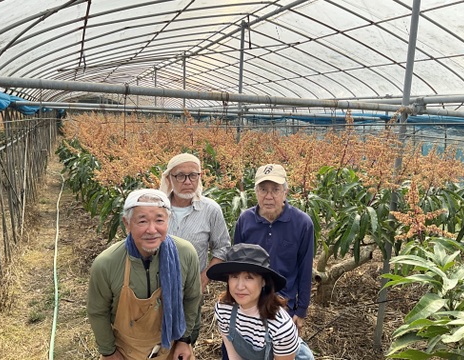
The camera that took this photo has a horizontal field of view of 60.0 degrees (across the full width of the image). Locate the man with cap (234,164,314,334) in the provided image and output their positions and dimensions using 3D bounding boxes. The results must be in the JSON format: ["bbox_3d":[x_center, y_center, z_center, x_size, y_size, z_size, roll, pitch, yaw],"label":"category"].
[{"bbox_3d":[0.220,0.690,2.330,0.490,1.600,0.390,4,9,9],"label":"man with cap"}]

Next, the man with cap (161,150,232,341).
[{"bbox_3d":[-0.270,0.665,2.350,0.530,1.640,0.420,4,9,7],"label":"man with cap"}]

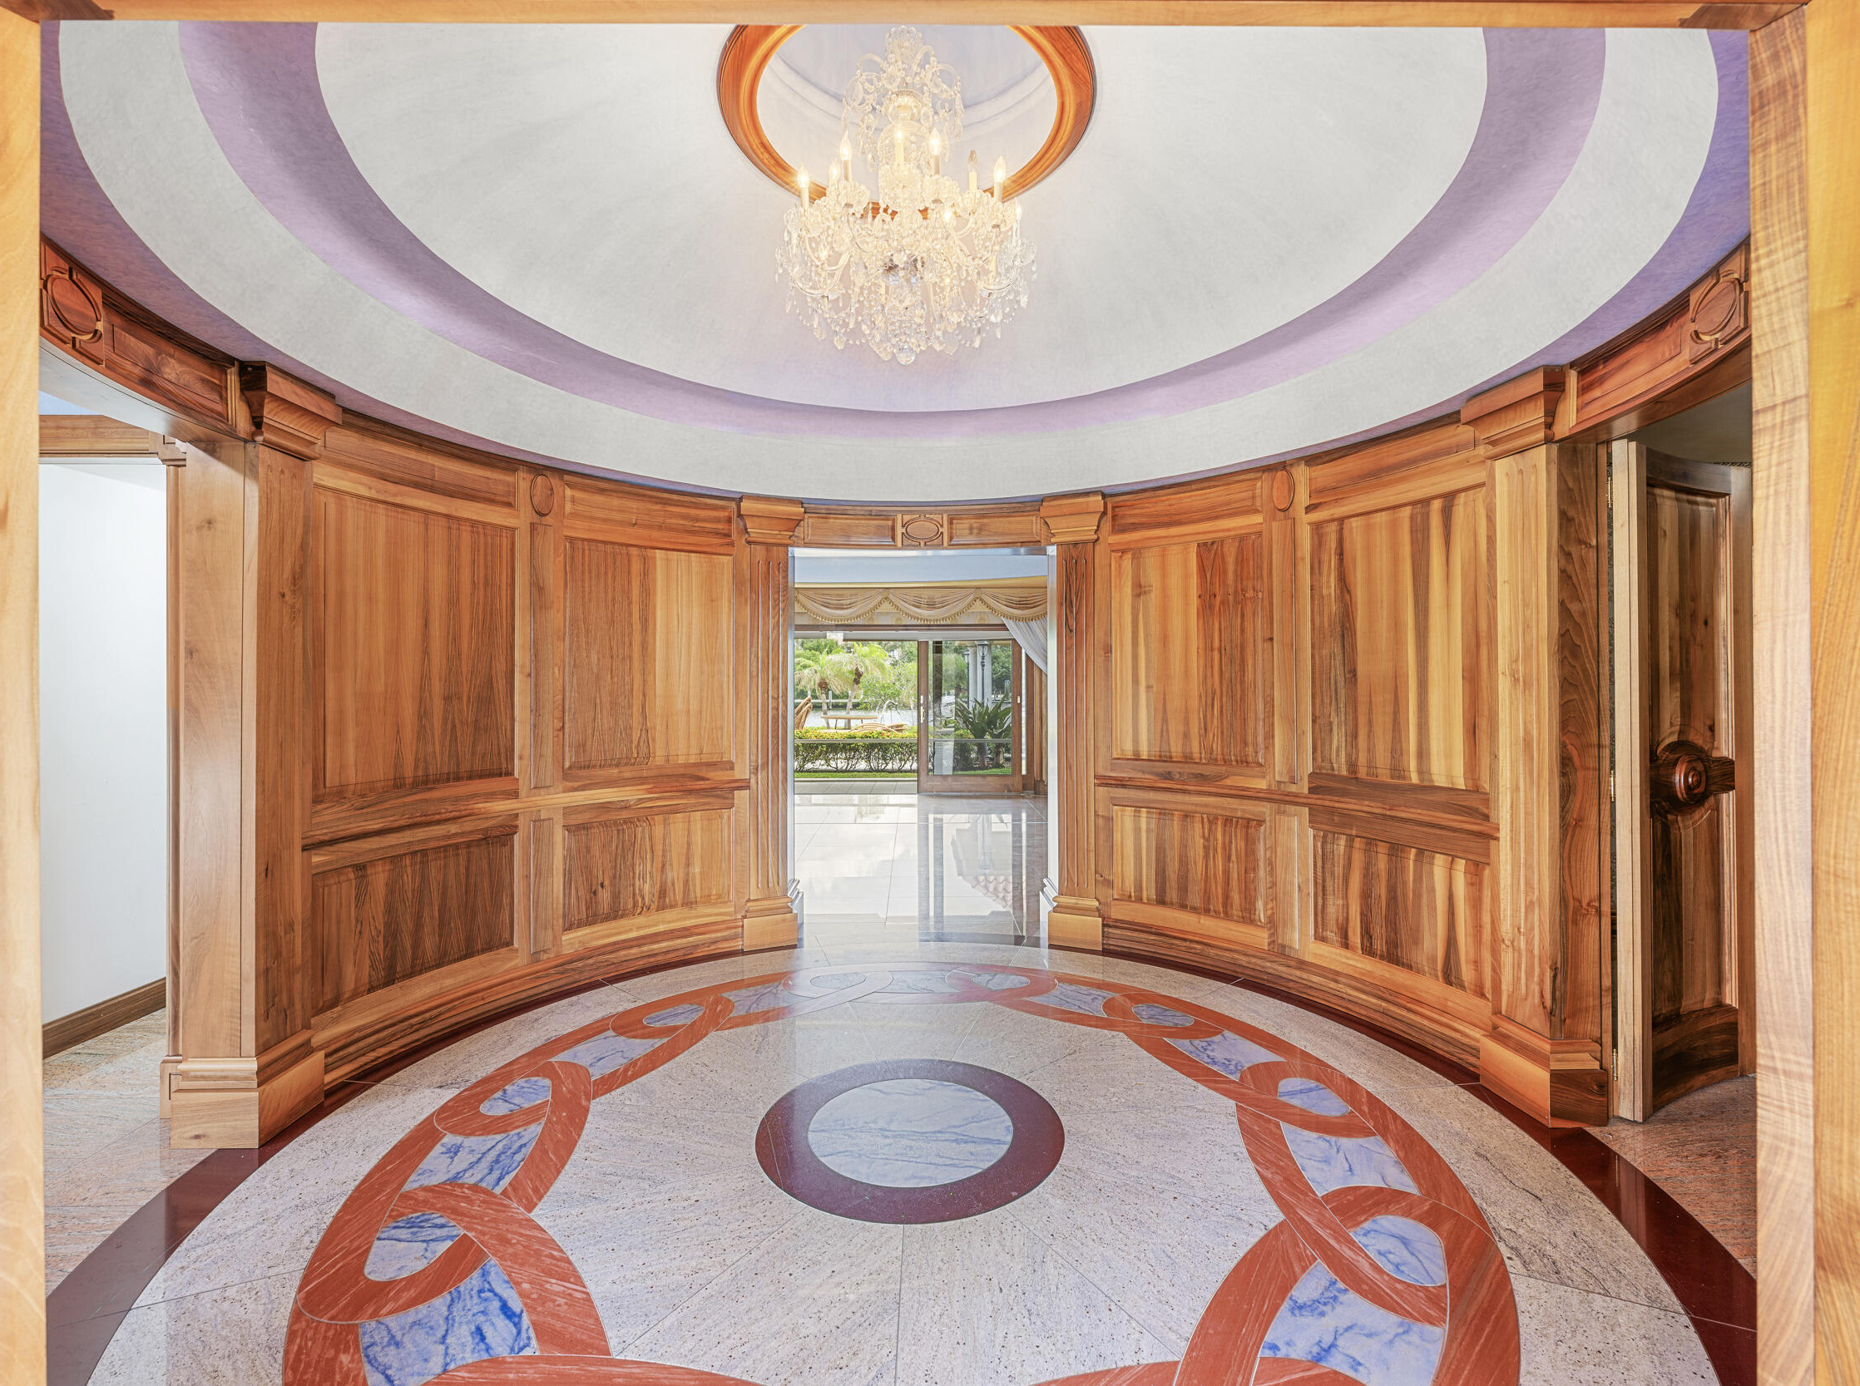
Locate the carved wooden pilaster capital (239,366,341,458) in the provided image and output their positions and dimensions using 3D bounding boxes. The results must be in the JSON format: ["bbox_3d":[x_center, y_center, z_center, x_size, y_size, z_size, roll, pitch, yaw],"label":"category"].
[{"bbox_3d":[-1.989,-0.868,2.525,0.087,0.222,0.318,0,0,-2],"label":"carved wooden pilaster capital"}]

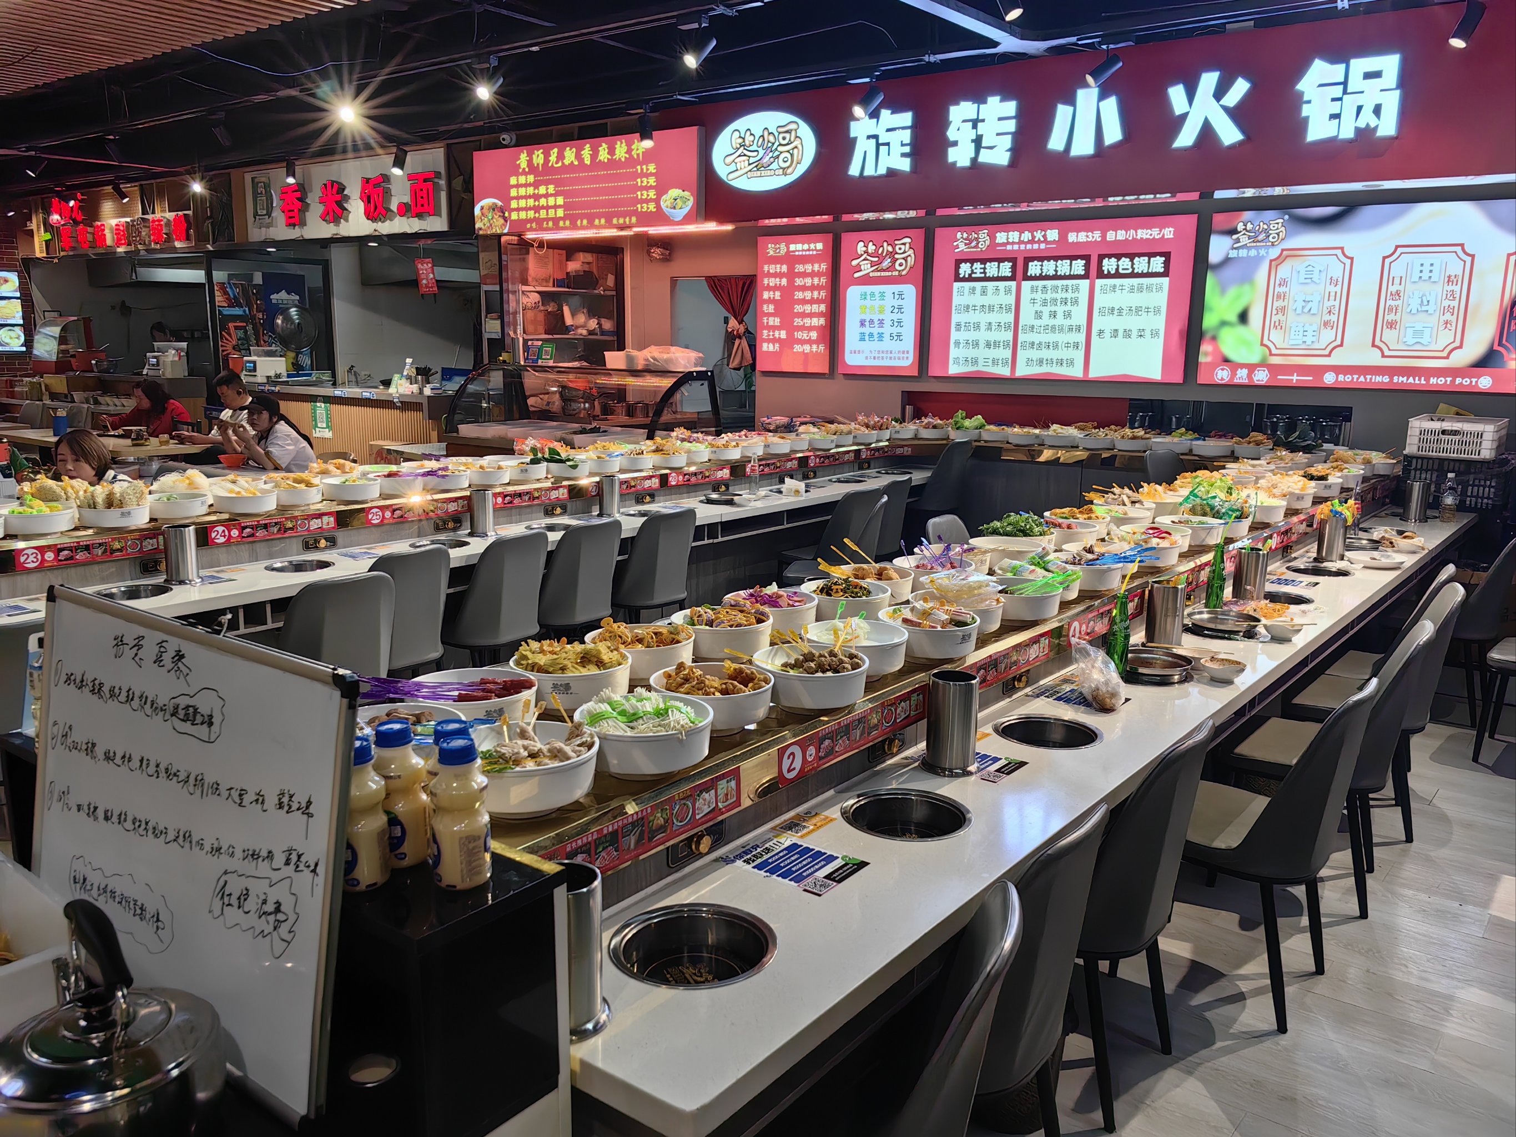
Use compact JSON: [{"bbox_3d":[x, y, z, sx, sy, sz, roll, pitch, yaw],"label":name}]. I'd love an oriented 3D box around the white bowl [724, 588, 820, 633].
[{"bbox_3d":[0.028,0.116,2.815,0.226,0.086,0.226,1,11,0],"label":"white bowl"}]

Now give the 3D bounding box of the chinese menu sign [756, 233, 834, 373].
[{"bbox_3d":[0.317,-2.200,9.883,0.752,1.115,0.060,9,14,37],"label":"chinese menu sign"}]

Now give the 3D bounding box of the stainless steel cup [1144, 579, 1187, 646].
[{"bbox_3d":[1.168,0.127,3.392,0.101,0.176,0.101,1,11,0],"label":"stainless steel cup"}]

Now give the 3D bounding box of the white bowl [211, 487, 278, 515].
[{"bbox_3d":[-1.943,-0.247,4.485,0.226,0.086,0.226,1,11,0],"label":"white bowl"}]

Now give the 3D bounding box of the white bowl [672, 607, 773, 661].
[{"bbox_3d":[-0.082,0.147,2.708,0.236,0.076,0.236,1,11,0],"label":"white bowl"}]

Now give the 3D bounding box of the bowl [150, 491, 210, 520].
[{"bbox_3d":[-2.223,-0.237,4.518,0.236,0.076,0.236,1,11,0],"label":"bowl"}]

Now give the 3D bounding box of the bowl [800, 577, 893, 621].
[{"bbox_3d":[0.223,0.088,3.012,0.230,0.075,0.230,1,11,0],"label":"bowl"}]

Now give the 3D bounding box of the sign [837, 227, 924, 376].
[{"bbox_3d":[0.930,-1.983,8.871,0.721,1.049,0.050,10,14,37],"label":"sign"}]

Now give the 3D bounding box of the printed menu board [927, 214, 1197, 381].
[{"bbox_3d":[2.046,-1.847,8.202,1.904,1.063,0.060,10,14,37],"label":"printed menu board"}]

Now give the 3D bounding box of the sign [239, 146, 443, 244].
[{"bbox_3d":[-4.077,-3.594,11.477,3.338,0.697,0.120,10,14,37],"label":"sign"}]

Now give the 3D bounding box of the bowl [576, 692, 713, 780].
[{"bbox_3d":[-0.188,0.285,1.964,0.226,0.086,0.226,1,11,0],"label":"bowl"}]

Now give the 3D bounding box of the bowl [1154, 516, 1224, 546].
[{"bbox_3d":[1.563,-0.140,4.292,0.236,0.076,0.236,1,11,0],"label":"bowl"}]

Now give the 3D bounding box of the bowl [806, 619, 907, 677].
[{"bbox_3d":[0.212,0.175,2.586,0.236,0.076,0.236,1,11,0],"label":"bowl"}]

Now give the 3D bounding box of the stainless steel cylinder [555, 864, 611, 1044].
[{"bbox_3d":[-0.250,0.488,1.513,0.123,0.202,0.123,1,11,0],"label":"stainless steel cylinder"}]

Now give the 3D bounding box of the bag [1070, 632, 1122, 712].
[{"bbox_3d":[0.824,0.241,2.876,0.140,0.155,0.110,9,14,37],"label":"bag"}]

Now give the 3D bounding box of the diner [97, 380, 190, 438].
[{"bbox_3d":[-5.034,-0.935,9.786,0.480,1.220,0.700,9,14,37],"label":"diner"}]

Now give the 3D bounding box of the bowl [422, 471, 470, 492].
[{"bbox_3d":[-1.454,-0.412,5.463,0.236,0.076,0.236,1,11,0],"label":"bowl"}]

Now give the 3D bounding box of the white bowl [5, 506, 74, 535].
[{"bbox_3d":[-2.529,-0.167,4.172,0.230,0.075,0.230,1,11,0],"label":"white bowl"}]

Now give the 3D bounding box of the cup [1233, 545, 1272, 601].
[{"bbox_3d":[1.634,0.034,3.914,0.114,0.187,0.114,9,14,37],"label":"cup"}]

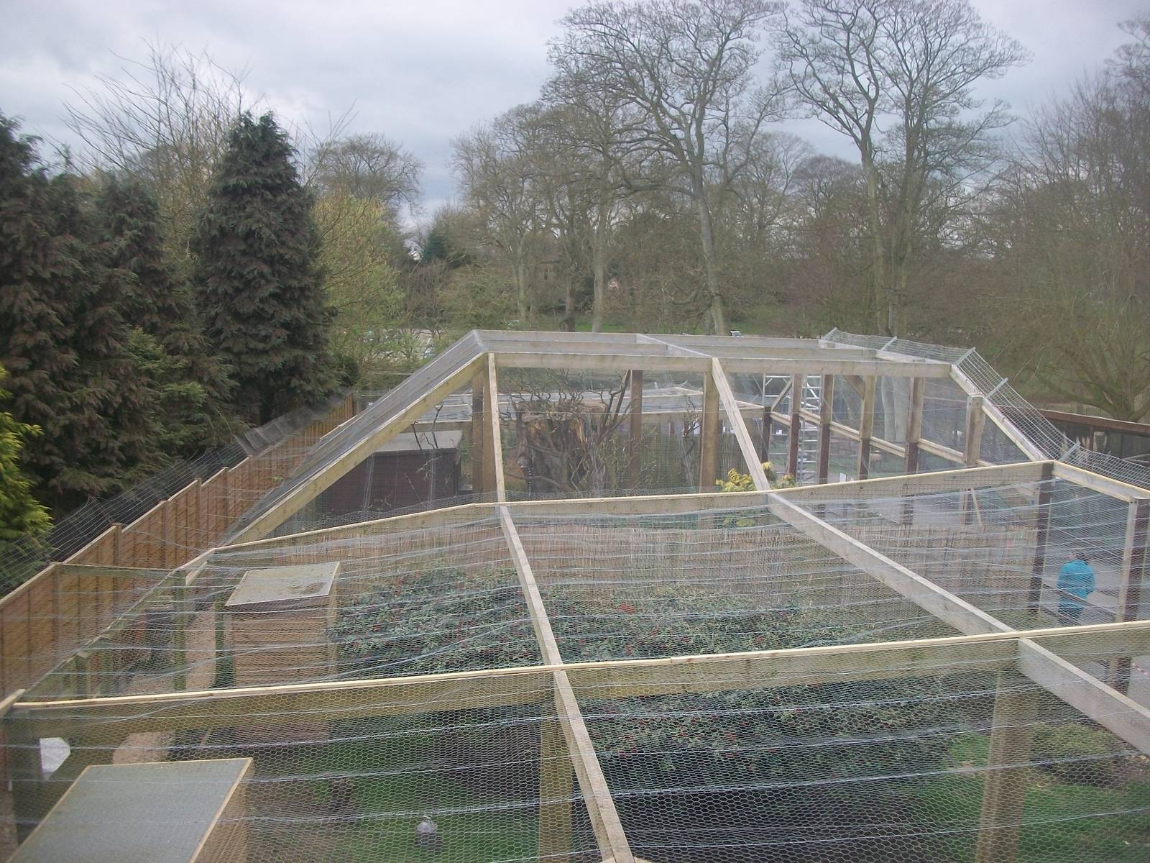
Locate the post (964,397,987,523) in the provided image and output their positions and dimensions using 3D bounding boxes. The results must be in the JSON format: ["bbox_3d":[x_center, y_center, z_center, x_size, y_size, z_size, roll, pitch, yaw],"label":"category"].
[{"bbox_3d":[5.750,0.816,15.499,0.180,2.680,0.170,1,9,-4],"label":"post"}]

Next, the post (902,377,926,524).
[{"bbox_3d":[5.664,0.429,17.933,0.170,3.150,0.170,1,9,-4],"label":"post"}]

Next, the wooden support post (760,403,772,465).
[{"bbox_3d":[4.904,0.282,27.344,0.160,1.940,0.160,1,9,-4],"label":"wooden support post"}]

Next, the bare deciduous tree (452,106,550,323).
[{"bbox_3d":[-7.080,-20.477,101.521,9.300,20.550,9.000,2,9,0],"label":"bare deciduous tree"}]

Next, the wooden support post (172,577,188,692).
[{"bbox_3d":[-3.924,2.276,10.634,0.120,1.810,0.120,1,9,-6],"label":"wooden support post"}]

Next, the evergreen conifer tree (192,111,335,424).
[{"bbox_3d":[-9.775,-4.327,33.314,4.300,11.000,4.300,1,9,-6],"label":"evergreen conifer tree"}]

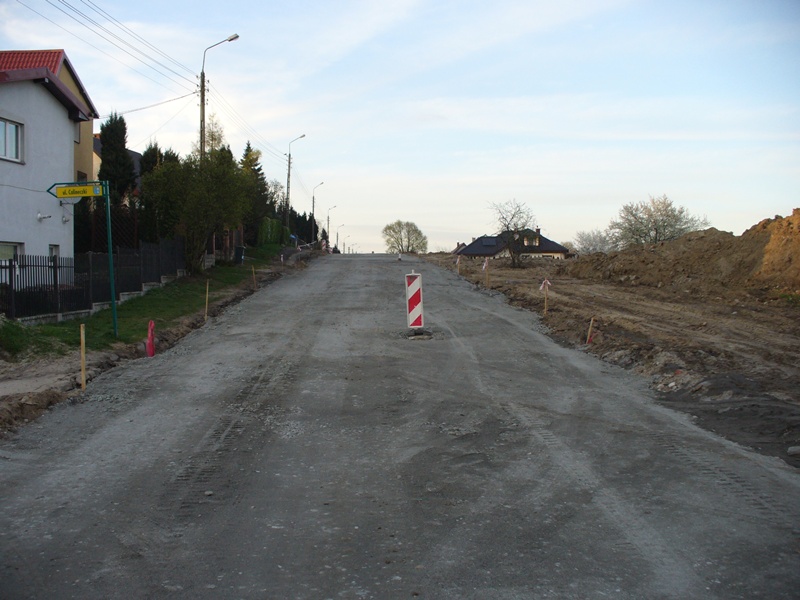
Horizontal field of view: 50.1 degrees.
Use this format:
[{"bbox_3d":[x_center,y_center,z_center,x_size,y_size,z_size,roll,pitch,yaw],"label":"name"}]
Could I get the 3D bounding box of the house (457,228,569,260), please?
[{"bbox_3d":[14.705,-6.450,113.095,14.000,6.000,11.500,1,2,9],"label":"house"}]

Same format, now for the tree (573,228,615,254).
[{"bbox_3d":[18.081,-4.490,80.069,4.100,4.400,4.000,1,2,0],"label":"tree"}]

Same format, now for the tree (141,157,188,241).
[{"bbox_3d":[-9.386,-3.497,34.071,1.900,4.500,1.900,1,2,0],"label":"tree"}]

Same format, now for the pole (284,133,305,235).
[{"bbox_3d":[-8.580,-8.973,70.647,1.550,9.300,0.400,1,2,-2],"label":"pole"}]

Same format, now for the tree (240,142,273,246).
[{"bbox_3d":[-8.929,-6.264,53.111,2.600,7.000,2.600,1,2,0],"label":"tree"}]

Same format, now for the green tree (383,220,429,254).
[{"bbox_3d":[0.924,-9.848,150.129,8.000,8.200,8.000,1,2,0],"label":"green tree"}]

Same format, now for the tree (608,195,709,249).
[{"bbox_3d":[18.715,-4.901,62.087,6.900,5.500,6.500,1,2,0],"label":"tree"}]

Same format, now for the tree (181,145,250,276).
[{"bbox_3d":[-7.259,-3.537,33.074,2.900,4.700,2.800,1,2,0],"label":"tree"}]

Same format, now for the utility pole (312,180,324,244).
[{"bbox_3d":[-9.768,-9.383,102.145,1.500,9.200,0.400,1,2,-2],"label":"utility pole"}]

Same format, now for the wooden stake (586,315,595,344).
[{"bbox_3d":[3.466,0.566,15.600,0.045,0.480,0.045,12,2,0],"label":"wooden stake"}]

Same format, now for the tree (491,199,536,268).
[{"bbox_3d":[5.293,-3.125,40.051,2.100,3.200,2.000,1,2,0],"label":"tree"}]

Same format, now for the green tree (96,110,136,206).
[{"bbox_3d":[-10.602,-3.968,32.096,1.450,6.100,1.450,1,2,0],"label":"green tree"}]

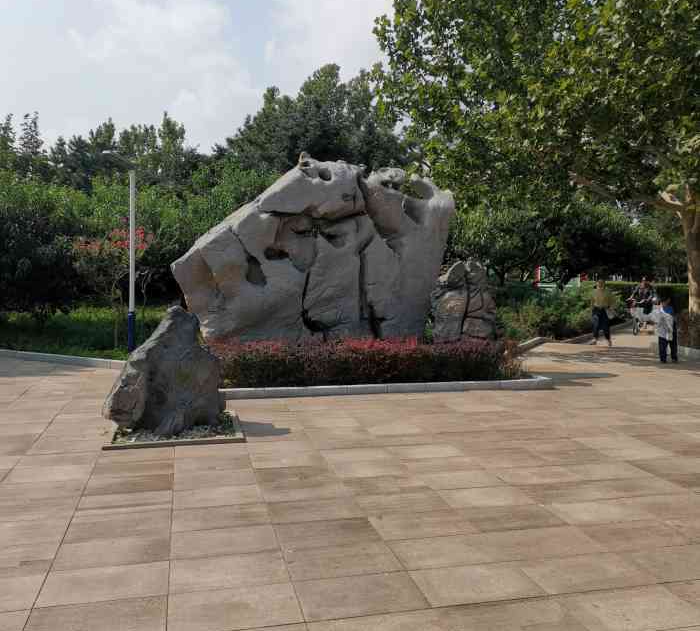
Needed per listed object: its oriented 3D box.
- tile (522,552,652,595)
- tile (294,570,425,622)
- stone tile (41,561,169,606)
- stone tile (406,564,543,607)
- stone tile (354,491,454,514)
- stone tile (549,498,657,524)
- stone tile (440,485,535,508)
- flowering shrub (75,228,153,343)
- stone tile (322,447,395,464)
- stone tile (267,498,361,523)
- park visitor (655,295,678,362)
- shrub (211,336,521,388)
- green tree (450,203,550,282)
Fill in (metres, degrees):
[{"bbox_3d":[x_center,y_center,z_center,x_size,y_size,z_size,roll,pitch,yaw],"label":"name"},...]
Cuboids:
[{"bbox_3d":[1.218,1.353,3.655,0.600,0.050,0.400,-1,4,-13],"label":"tile"},{"bbox_3d":[0.051,1.363,3.377,0.600,0.050,0.400,-1,4,-13],"label":"tile"},{"bbox_3d":[-1.239,1.381,3.574,0.607,0.040,0.406,0,4,-13],"label":"stone tile"},{"bbox_3d":[0.644,1.386,3.590,0.602,0.030,0.415,-1,4,-13],"label":"stone tile"},{"bbox_3d":[0.359,1.307,4.795,0.607,0.040,0.406,0,4,-13],"label":"stone tile"},{"bbox_3d":[1.616,1.288,4.570,0.600,0.050,0.400,-1,4,-13],"label":"stone tile"},{"bbox_3d":[0.955,1.302,4.937,0.607,0.040,0.406,0,4,-13],"label":"stone tile"},{"bbox_3d":[-4.386,-0.556,13.000,1.500,2.200,1.400,-1,4,-17],"label":"flowering shrub"},{"bbox_3d":[0.075,1.217,5.988,0.607,0.040,0.406,0,4,-13],"label":"stone tile"},{"bbox_3d":[-0.237,1.312,4.653,0.607,0.040,0.406,0,4,-13],"label":"stone tile"},{"bbox_3d":[5.464,0.250,12.100,0.290,1.130,0.370,-3,5,-37],"label":"park visitor"},{"bbox_3d":[0.157,0.584,9.952,4.267,0.600,1.250,-1,4,-13],"label":"shrub"},{"bbox_3d":[4.012,-1.452,18.684,3.200,3.400,3.000,0,4,0],"label":"green tree"}]

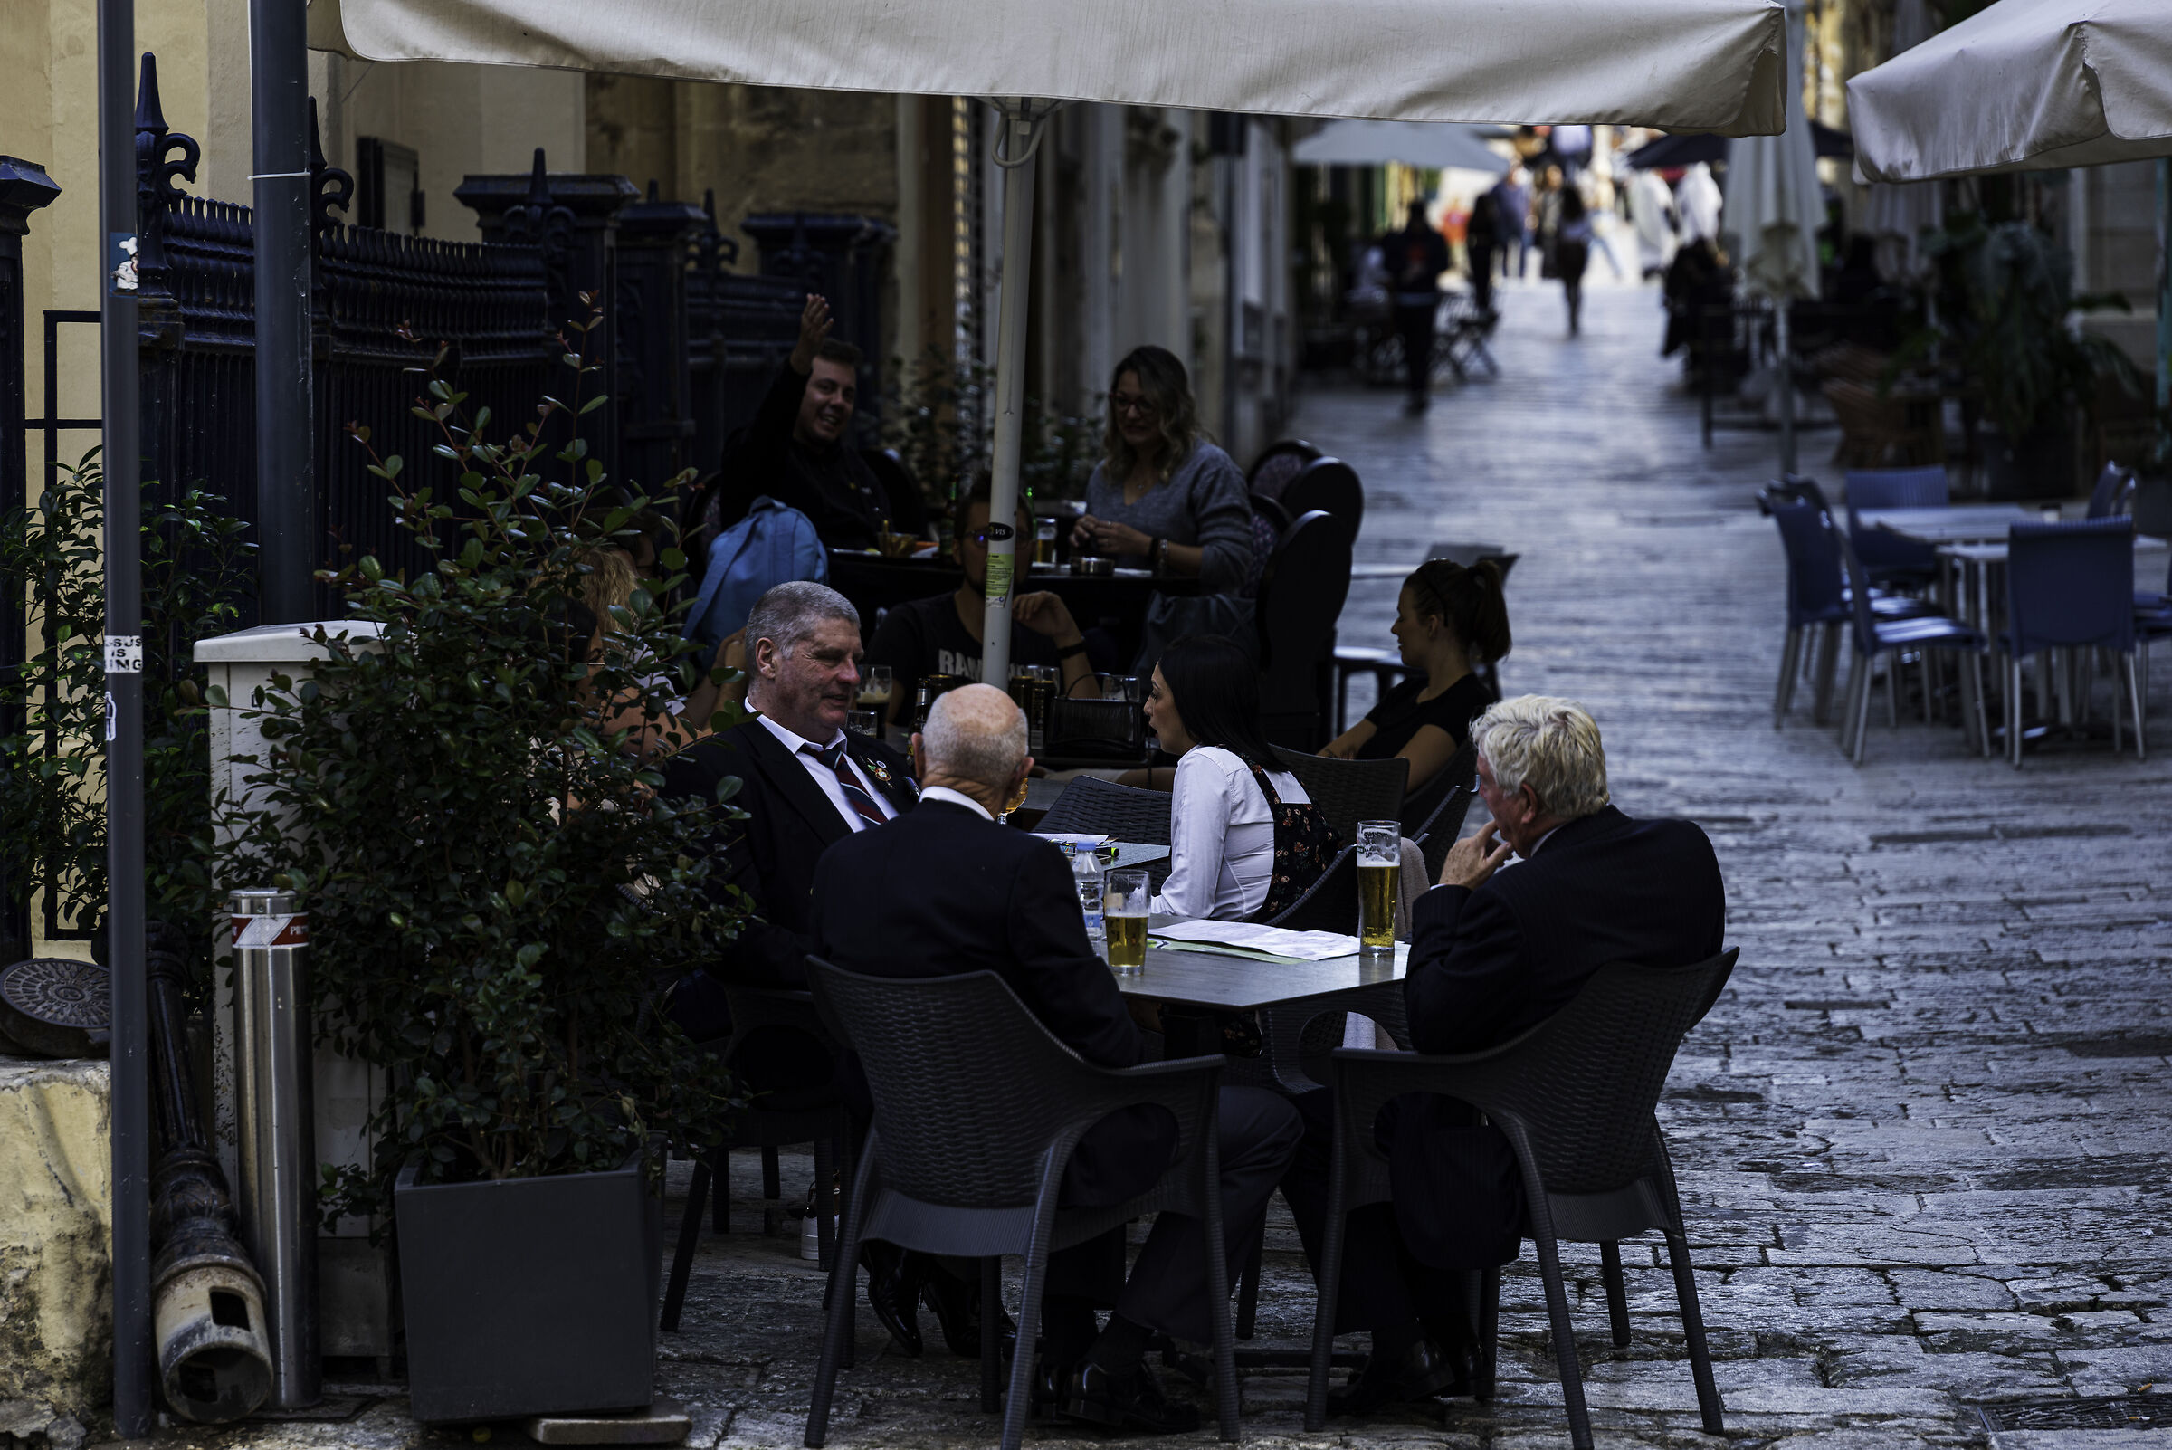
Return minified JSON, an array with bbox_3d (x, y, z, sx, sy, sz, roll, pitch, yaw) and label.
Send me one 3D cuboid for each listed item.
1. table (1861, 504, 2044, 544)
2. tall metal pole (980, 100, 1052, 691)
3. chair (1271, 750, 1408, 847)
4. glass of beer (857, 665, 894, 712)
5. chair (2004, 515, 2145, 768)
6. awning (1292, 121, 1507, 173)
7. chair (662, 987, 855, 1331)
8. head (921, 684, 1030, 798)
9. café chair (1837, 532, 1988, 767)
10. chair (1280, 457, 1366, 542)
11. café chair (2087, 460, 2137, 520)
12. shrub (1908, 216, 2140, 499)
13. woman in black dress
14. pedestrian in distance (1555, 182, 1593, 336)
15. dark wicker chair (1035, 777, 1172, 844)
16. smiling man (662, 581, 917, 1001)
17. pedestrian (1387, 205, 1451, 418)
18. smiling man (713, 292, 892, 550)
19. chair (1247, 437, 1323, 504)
[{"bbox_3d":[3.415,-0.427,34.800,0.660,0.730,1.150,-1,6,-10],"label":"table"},{"bbox_3d":[-0.159,-0.203,17.265,0.056,2.350,0.056,2,6,0],"label":"tall metal pole"},{"bbox_3d":[0.341,0.468,17.941,0.580,0.840,0.580,3,7,31],"label":"chair"},{"bbox_3d":[-0.481,-0.052,20.600,0.086,0.165,0.086,0,6,0],"label":"glass of beer"},{"bbox_3d":[3.467,-0.309,31.800,0.470,0.850,0.560,0,4,-5],"label":"chair"},{"bbox_3d":[2.782,-5.197,80.000,2.100,0.600,2.100,0,4,0],"label":"awning"},{"bbox_3d":[-0.401,0.661,16.109,0.580,0.840,0.580,-5,7,-41],"label":"chair"},{"bbox_3d":[-0.191,0.045,15.550,0.185,0.240,0.220,8,9,11],"label":"head"},{"bbox_3d":[2.918,-0.297,32.000,0.540,0.840,0.460,-1,6,-6],"label":"café chair"},{"bbox_3d":[0.511,-0.085,25.100,0.530,1.280,0.470,2,4,33],"label":"chair"},{"bbox_3d":[3.871,-0.587,36.041,0.540,0.830,0.480,-2,6,-17],"label":"café chair"},{"bbox_3d":[5.655,-2.228,54.600,1.350,1.700,1.250,0,4,0],"label":"shrub"},{"bbox_3d":[0.616,0.253,20.100,0.740,1.260,0.480,-1,4,-21],"label":"woman in black dress"},{"bbox_3d":[5.617,-5.316,104.083,0.450,1.700,0.400,0,6,3],"label":"pedestrian in distance"},{"bbox_3d":[0.031,0.533,17.541,0.580,0.840,0.580,4,7,35],"label":"dark wicker chair"},{"bbox_3d":[-0.429,0.417,16.146,0.570,1.350,0.760,-5,7,-38],"label":"smiling man"},{"bbox_3d":[2.721,-3.409,74.085,0.520,1.750,0.380,0,6,4],"label":"pedestrian"},{"bbox_3d":[-0.649,-0.393,22.969,0.620,1.420,0.750,-2,6,-20],"label":"smiling man"},{"bbox_3d":[0.410,-0.280,24.700,0.500,0.980,0.560,5,7,41],"label":"chair"}]

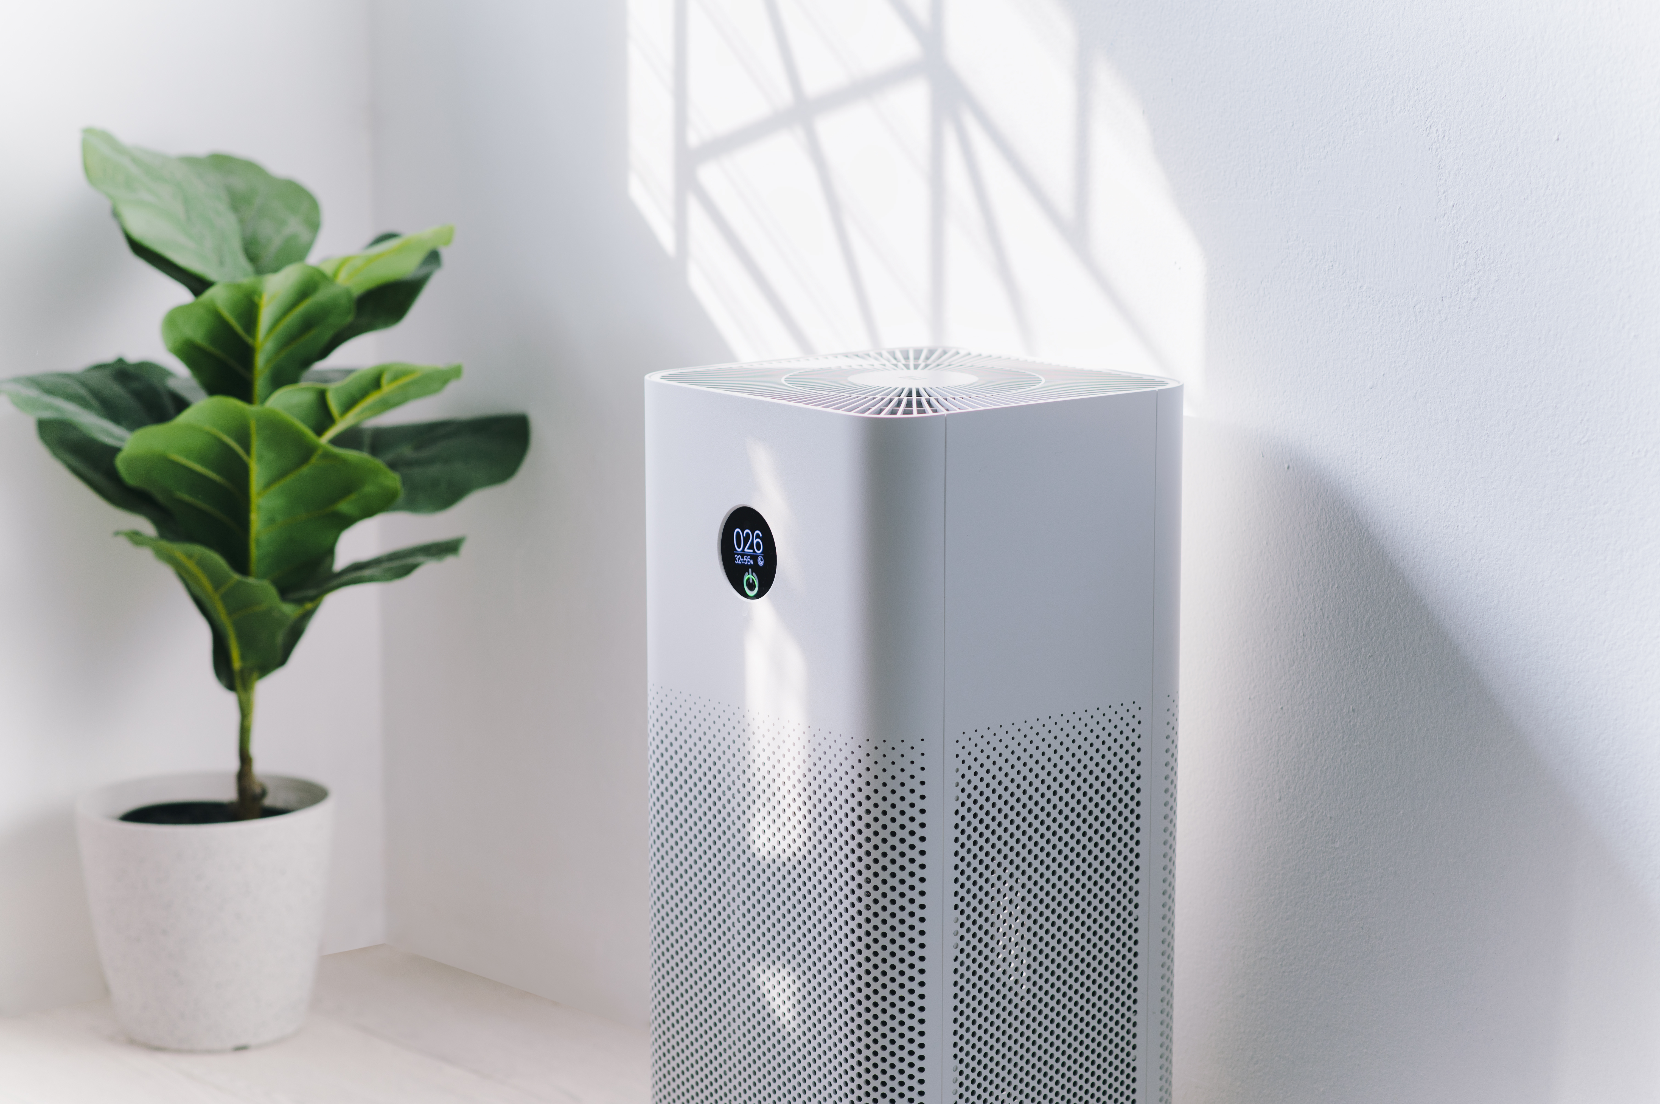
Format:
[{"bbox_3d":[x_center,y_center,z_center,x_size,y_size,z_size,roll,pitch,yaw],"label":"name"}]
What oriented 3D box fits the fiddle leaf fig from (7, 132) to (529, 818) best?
[{"bbox_3d":[-0.386,-0.043,2.679,0.353,0.484,0.290,0,10,0],"label":"fiddle leaf fig"}]

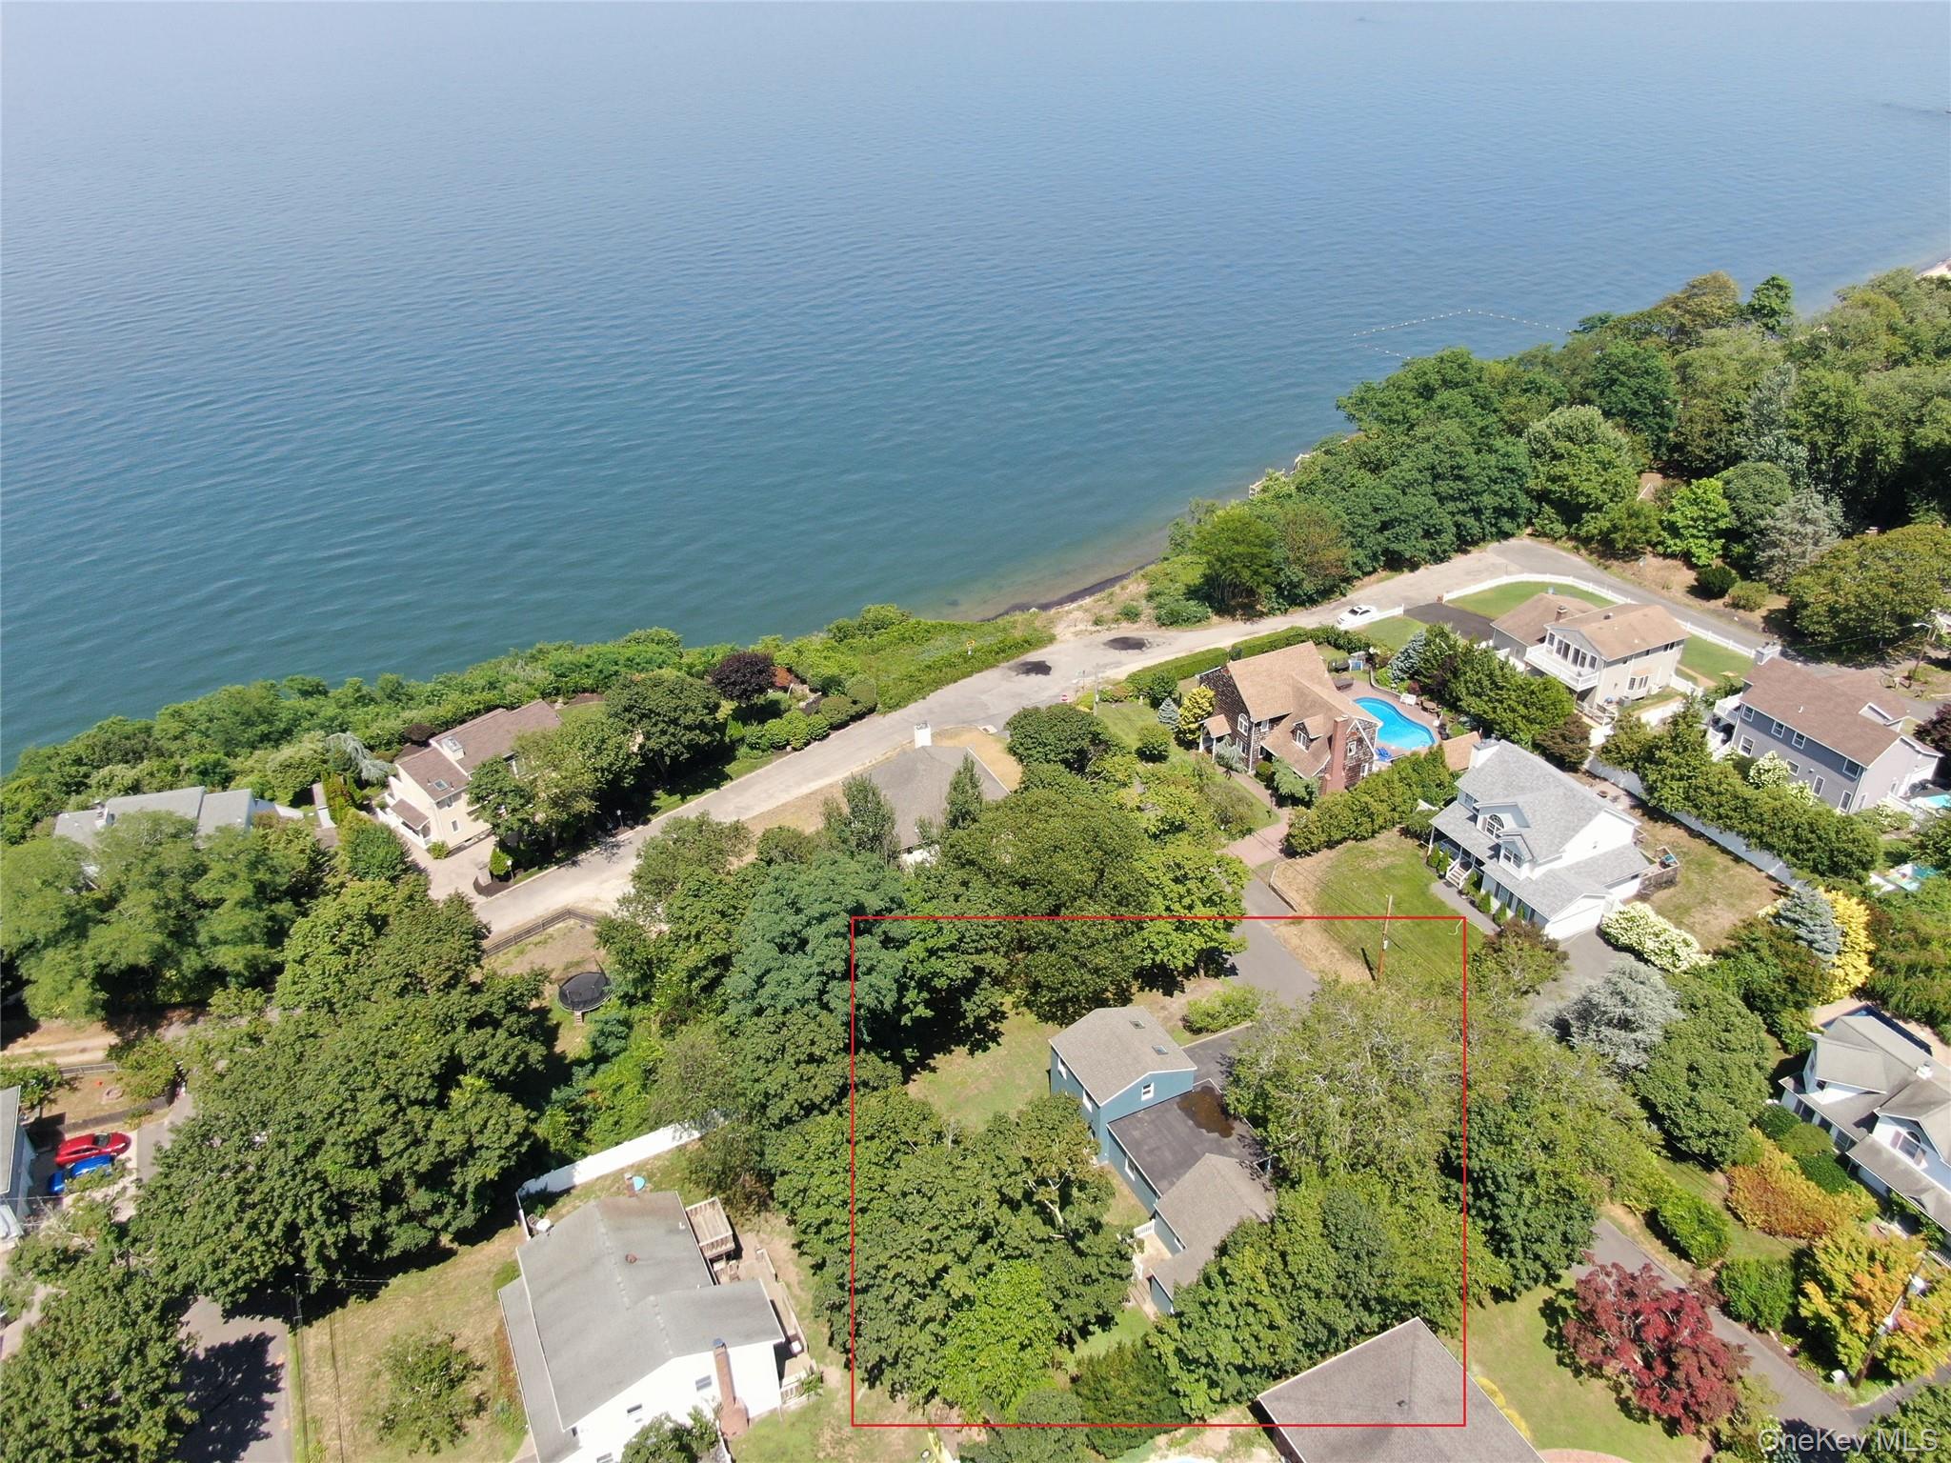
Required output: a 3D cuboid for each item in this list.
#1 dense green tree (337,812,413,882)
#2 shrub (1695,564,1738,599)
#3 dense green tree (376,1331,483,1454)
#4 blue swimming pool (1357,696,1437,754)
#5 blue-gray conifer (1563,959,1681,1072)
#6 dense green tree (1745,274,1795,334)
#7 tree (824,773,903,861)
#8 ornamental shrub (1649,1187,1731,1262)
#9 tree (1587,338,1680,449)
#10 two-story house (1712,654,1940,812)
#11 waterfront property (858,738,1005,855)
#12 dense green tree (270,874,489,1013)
[{"bbox_3d":[-52.190,10.470,123.080,5.900,6.400,5.900,-1,30,0],"label":"dense green tree"},{"bbox_3d":[84.207,-16.980,160.166,4.600,3.600,4.600,-1,31,0],"label":"shrub"},{"bbox_3d":[-29.789,36.288,77.026,5.700,5.400,5.700,-1,31,0],"label":"dense green tree"},{"bbox_3d":[42.390,-0.850,142.920,6.000,0.500,10.800,-3,30,-3],"label":"blue swimming pool"},{"bbox_3d":[46.530,20.220,101.480,7.800,7.300,7.800,-1,32,1],"label":"blue-gray conifer"},{"bbox_3d":[132.192,-70.036,234.996,8.000,12.000,8.000,-1,31,0],"label":"dense green tree"},{"bbox_3d":[-9.570,7.950,120.920,6.500,9.740,6.500,-1,32,1],"label":"tree"},{"bbox_3d":[44.219,30.483,86.970,3.600,2.500,5.300,-9,32,-13],"label":"ornamental shrub"},{"bbox_3d":[93.160,-47.350,200.160,11.810,16.890,11.810,-1,32,1],"label":"tree"},{"bbox_3d":[78.710,-0.190,130.250,10.300,8.800,16.000,-13,32,-19],"label":"two-story house"},{"bbox_3d":[-3.770,6.010,127.510,13.150,5.900,12.640,-14,34,-20],"label":"waterfront property"},{"bbox_3d":[-44.921,17.017,105.931,14.500,10.500,12.500,-1,31,0],"label":"dense green tree"}]

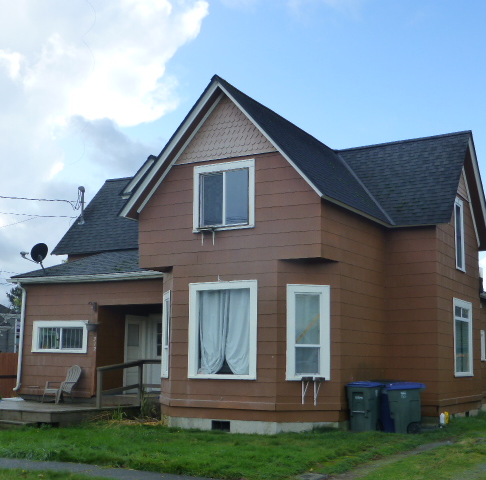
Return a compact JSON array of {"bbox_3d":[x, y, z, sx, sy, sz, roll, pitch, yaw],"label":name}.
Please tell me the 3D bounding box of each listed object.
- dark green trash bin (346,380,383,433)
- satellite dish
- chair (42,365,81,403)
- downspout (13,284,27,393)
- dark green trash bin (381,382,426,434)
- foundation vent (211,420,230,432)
[{"bbox_3d":[2.640,3.520,15.999,0.620,1.050,0.800,-6,-11,36],"label":"dark green trash bin"},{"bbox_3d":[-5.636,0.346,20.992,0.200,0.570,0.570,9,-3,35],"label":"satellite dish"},{"bbox_3d":[-4.623,3.702,19.397,0.720,0.930,0.840,-4,-10,30],"label":"chair"},{"bbox_3d":[-6.124,2.674,20.791,0.100,2.933,0.300,-4,-10,30],"label":"downspout"},{"bbox_3d":[3.326,3.474,15.649,0.820,1.050,0.620,2,-9,-7],"label":"dark green trash bin"},{"bbox_3d":[-0.446,3.901,15.859,0.450,0.235,0.080,-4,-10,30],"label":"foundation vent"}]

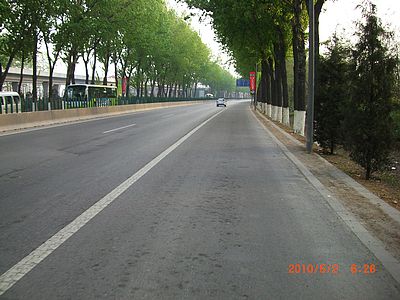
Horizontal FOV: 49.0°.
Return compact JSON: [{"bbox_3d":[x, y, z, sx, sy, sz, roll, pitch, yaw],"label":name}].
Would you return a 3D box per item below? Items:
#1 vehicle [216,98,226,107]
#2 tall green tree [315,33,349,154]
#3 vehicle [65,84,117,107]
[{"bbox_3d":[3.701,-8.011,72.654,1.650,1.470,4.200,1,7,6],"label":"vehicle"},{"bbox_3d":[3.349,-1.425,11.223,1.050,3.055,1.050,0,7,0],"label":"tall green tree"},{"bbox_3d":[-13.952,-7.069,58.182,2.500,3.100,11.000,1,7,7],"label":"vehicle"}]

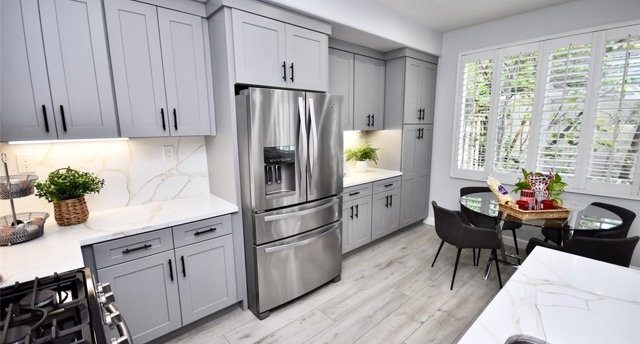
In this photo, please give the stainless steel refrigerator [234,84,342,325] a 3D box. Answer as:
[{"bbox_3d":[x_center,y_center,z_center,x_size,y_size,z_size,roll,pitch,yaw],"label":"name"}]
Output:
[{"bbox_3d":[-0.385,0.211,2.598,0.907,1.830,0.870,-8,12,-39],"label":"stainless steel refrigerator"}]

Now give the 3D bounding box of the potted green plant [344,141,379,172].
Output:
[{"bbox_3d":[0.589,-0.202,3.667,0.380,0.396,0.370,-9,13,-39],"label":"potted green plant"}]

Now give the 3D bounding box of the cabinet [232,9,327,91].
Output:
[{"bbox_3d":[-0.479,-1.022,2.515,0.935,0.538,0.630,-8,12,-39],"label":"cabinet"}]

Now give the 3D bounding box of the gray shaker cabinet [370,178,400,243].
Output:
[{"bbox_3d":[0.678,0.446,3.724,0.614,0.776,0.625,-8,12,-39],"label":"gray shaker cabinet"}]

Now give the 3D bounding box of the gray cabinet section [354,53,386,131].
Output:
[{"bbox_3d":[0.546,-1.006,3.535,0.598,0.899,0.312,-9,12,-39],"label":"gray cabinet section"}]

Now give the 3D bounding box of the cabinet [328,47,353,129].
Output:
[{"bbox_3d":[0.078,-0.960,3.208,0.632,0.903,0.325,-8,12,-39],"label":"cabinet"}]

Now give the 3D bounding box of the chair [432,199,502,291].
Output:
[{"bbox_3d":[1.465,0.698,2.696,0.560,0.790,0.550,-1,9,-2],"label":"chair"}]

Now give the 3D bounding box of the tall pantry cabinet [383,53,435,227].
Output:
[{"bbox_3d":[1.196,-0.366,4.040,0.801,2.366,0.631,-9,13,-39],"label":"tall pantry cabinet"}]

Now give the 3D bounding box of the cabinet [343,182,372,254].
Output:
[{"bbox_3d":[0.200,0.528,3.332,0.636,0.850,0.632,-9,13,-39],"label":"cabinet"}]

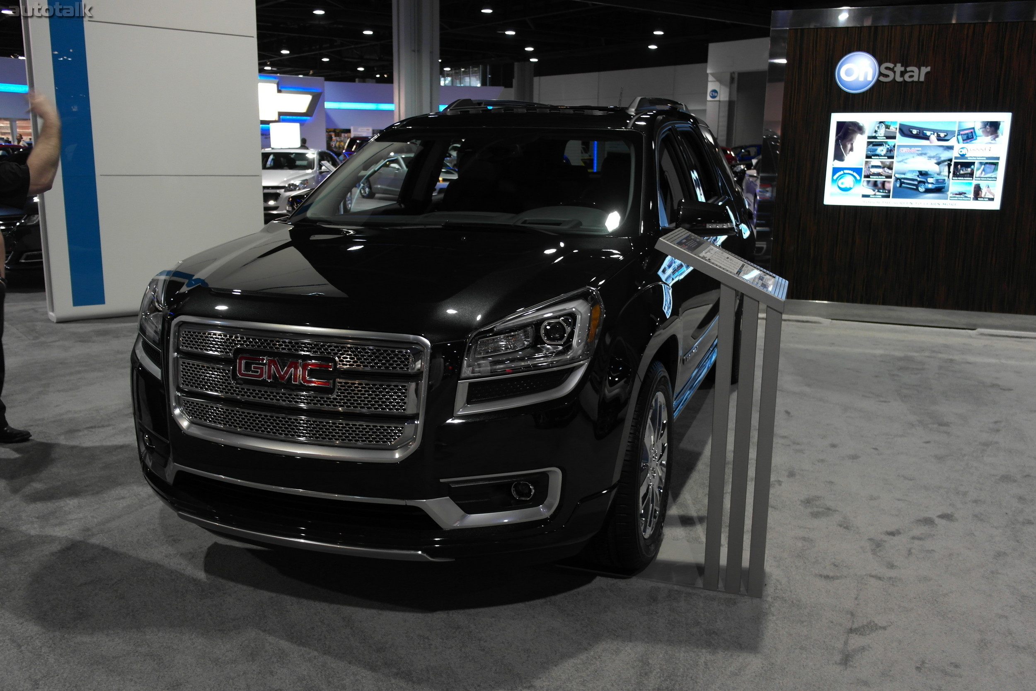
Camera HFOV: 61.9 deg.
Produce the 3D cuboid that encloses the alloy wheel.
[{"bbox_3d":[0.421,0.427,3.157,0.180,0.540,0.540,5,12,19],"label":"alloy wheel"}]

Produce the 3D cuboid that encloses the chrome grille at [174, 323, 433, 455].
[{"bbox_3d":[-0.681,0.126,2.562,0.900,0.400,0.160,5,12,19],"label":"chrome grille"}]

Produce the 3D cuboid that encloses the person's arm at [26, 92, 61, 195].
[{"bbox_3d":[-2.284,-0.970,4.150,0.170,0.490,0.150,1,11,0],"label":"person's arm"}]

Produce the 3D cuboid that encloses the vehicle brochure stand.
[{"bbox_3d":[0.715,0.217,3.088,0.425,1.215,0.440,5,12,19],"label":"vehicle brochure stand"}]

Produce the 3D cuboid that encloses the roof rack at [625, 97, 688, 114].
[{"bbox_3d":[0.842,-1.352,4.991,0.090,0.130,1.700,5,12,19],"label":"roof rack"}]

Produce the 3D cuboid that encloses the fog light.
[{"bbox_3d":[0.021,0.427,2.556,0.068,0.064,0.050,5,12,19],"label":"fog light"}]

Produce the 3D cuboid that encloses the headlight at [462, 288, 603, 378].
[{"bbox_3d":[0.056,-0.049,2.551,0.345,0.235,0.400,5,12,19],"label":"headlight"}]

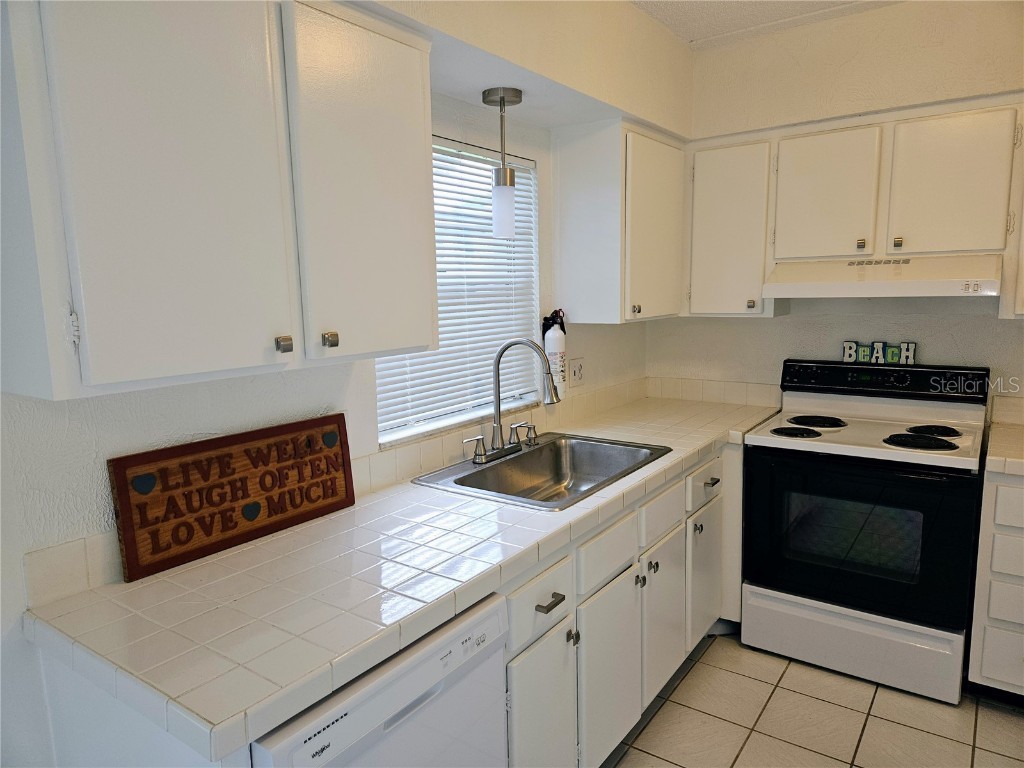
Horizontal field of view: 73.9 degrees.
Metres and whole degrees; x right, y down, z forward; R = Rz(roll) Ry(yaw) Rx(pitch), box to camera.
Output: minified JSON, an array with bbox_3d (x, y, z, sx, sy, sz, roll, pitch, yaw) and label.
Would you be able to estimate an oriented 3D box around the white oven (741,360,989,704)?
[{"bbox_3d":[1.415,0.521,2.762,0.765,1.156,0.630,5,10,35],"label":"white oven"}]

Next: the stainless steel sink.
[{"bbox_3d":[0.140,0.356,2.304,0.530,0.186,0.815,5,10,35],"label":"stainless steel sink"}]

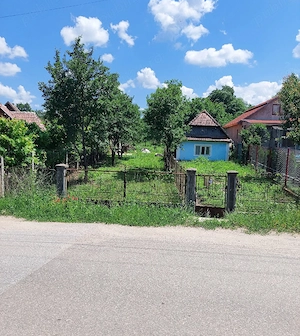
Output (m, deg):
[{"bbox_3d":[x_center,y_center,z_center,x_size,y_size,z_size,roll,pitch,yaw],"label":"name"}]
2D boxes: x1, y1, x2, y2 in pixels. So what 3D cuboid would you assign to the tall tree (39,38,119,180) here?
[{"bbox_3d":[-3.095,-2.592,12.326,3.500,6.300,3.400,2,5,9],"label":"tall tree"}]

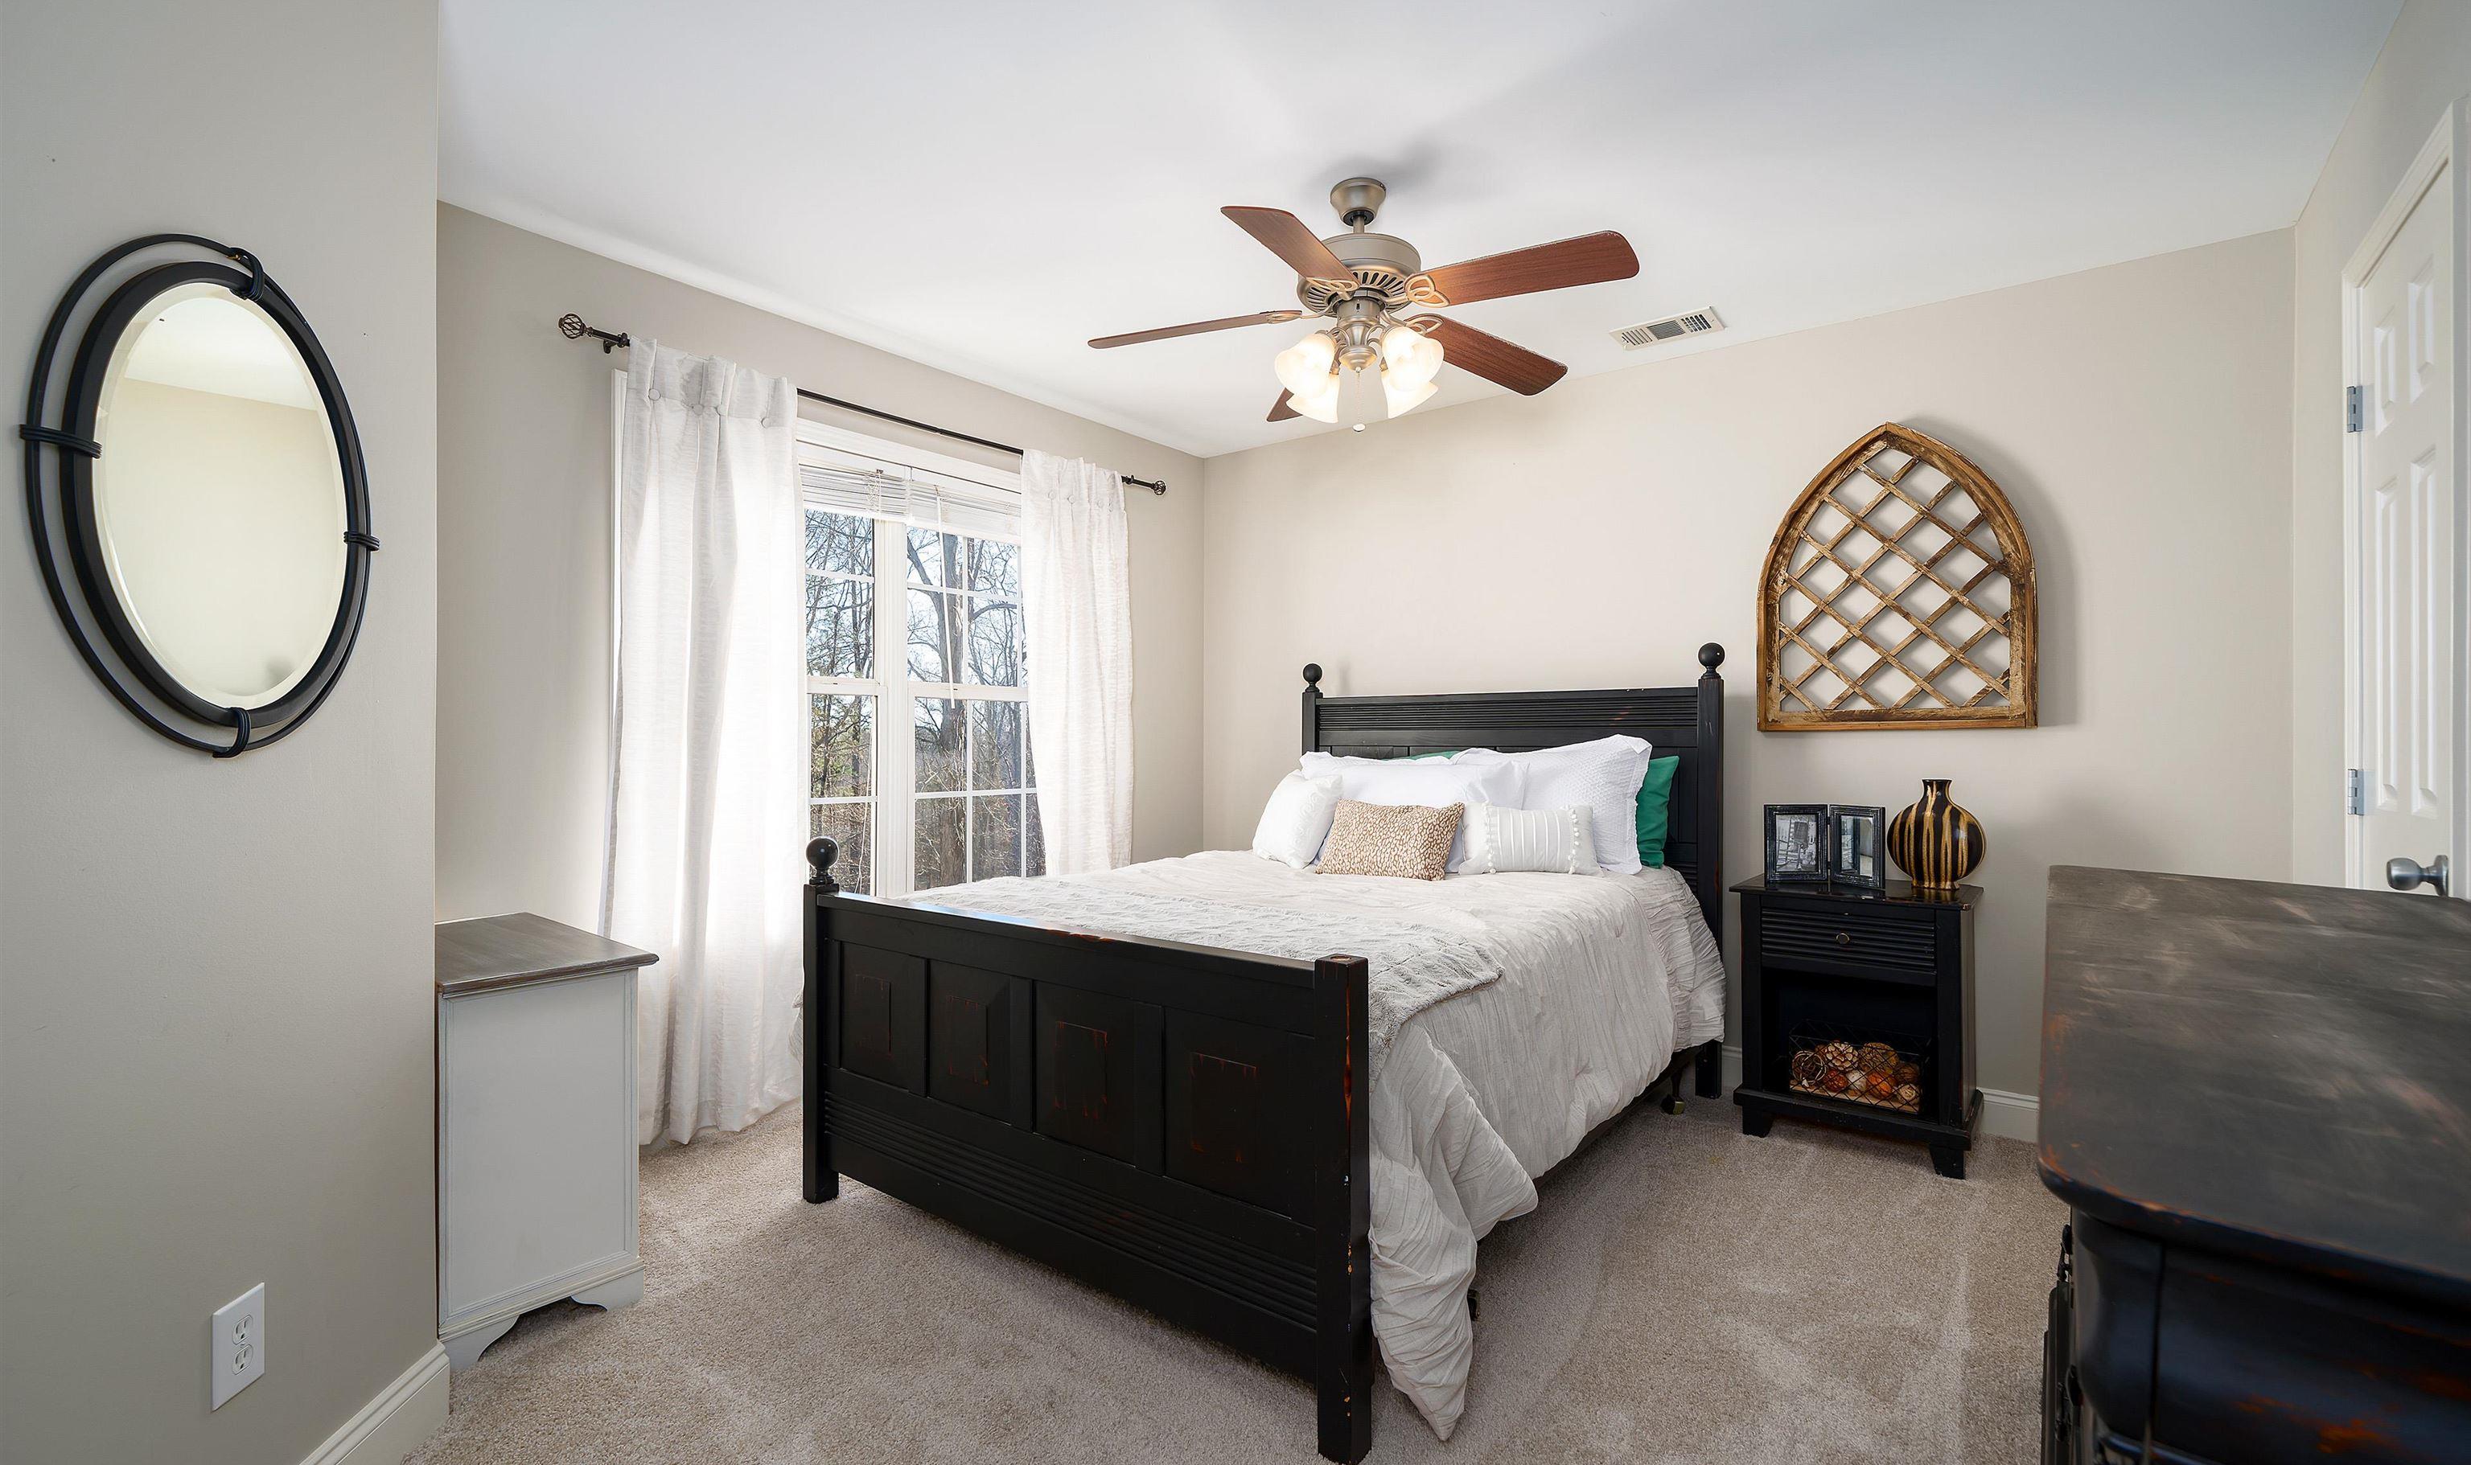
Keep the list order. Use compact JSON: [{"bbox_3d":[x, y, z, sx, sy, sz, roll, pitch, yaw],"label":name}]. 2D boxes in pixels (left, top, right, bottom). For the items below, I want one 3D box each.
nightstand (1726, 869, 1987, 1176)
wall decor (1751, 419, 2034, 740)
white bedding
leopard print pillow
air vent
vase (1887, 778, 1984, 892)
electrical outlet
[{"bbox_3d":[1.780,0.811,2.965,0.575,0.718,0.385,0,0,37],"label":"nightstand"},{"bbox_3d":[1.966,-0.466,3.099,0.700,0.920,0.065,0,0,37],"label":"wall decor"},{"bbox_3d":[0.215,0.752,2.949,1.820,0.700,2.020,0,0,39],"label":"white bedding"},{"bbox_3d":[0.468,0.320,3.127,0.420,0.270,0.130,0,-32,32],"label":"leopard print pillow"},{"bbox_3d":[1.367,-1.264,3.252,0.297,0.012,0.197,0,0,37],"label":"air vent"},{"bbox_3d":[1.985,0.293,2.913,0.225,0.310,0.225,0,0,37],"label":"vase"},{"bbox_3d":[-1.302,0.805,1.351,0.008,0.123,0.080,0,0,-8],"label":"electrical outlet"}]

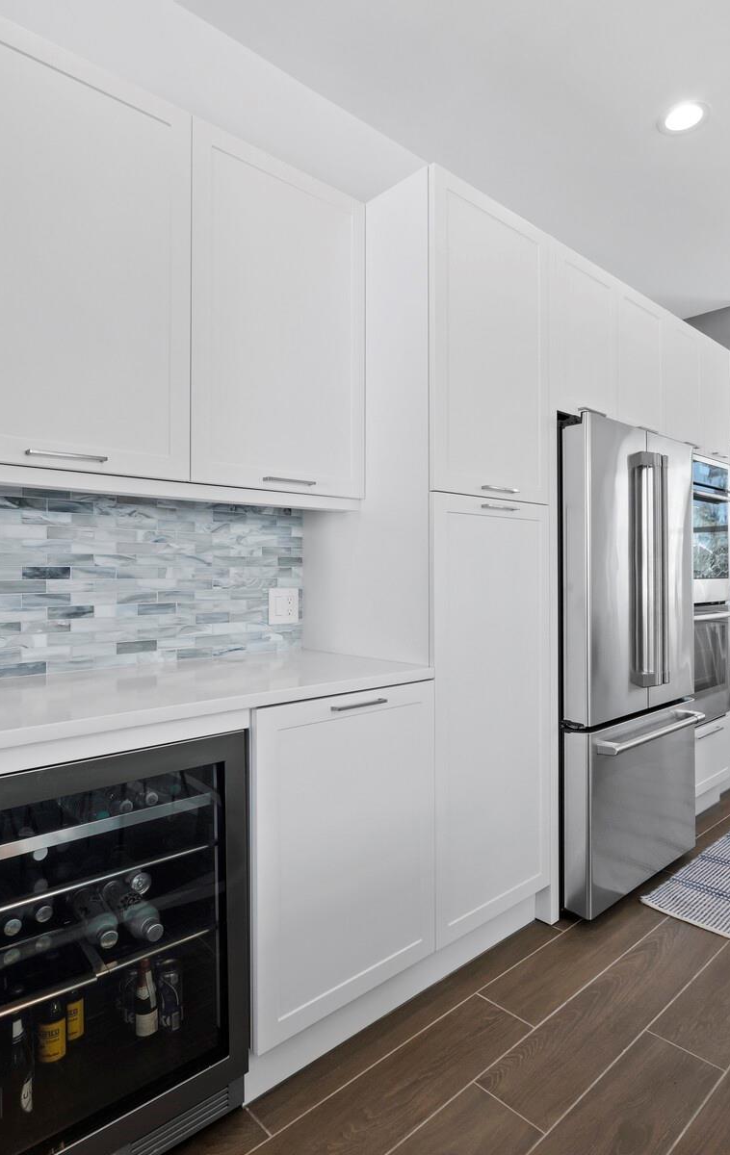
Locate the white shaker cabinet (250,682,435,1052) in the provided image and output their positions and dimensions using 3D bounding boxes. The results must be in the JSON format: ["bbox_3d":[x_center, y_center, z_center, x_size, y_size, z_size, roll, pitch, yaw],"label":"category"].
[{"bbox_3d":[-0.217,0.699,1.845,0.596,0.792,0.600,0,0,-41],"label":"white shaker cabinet"}]

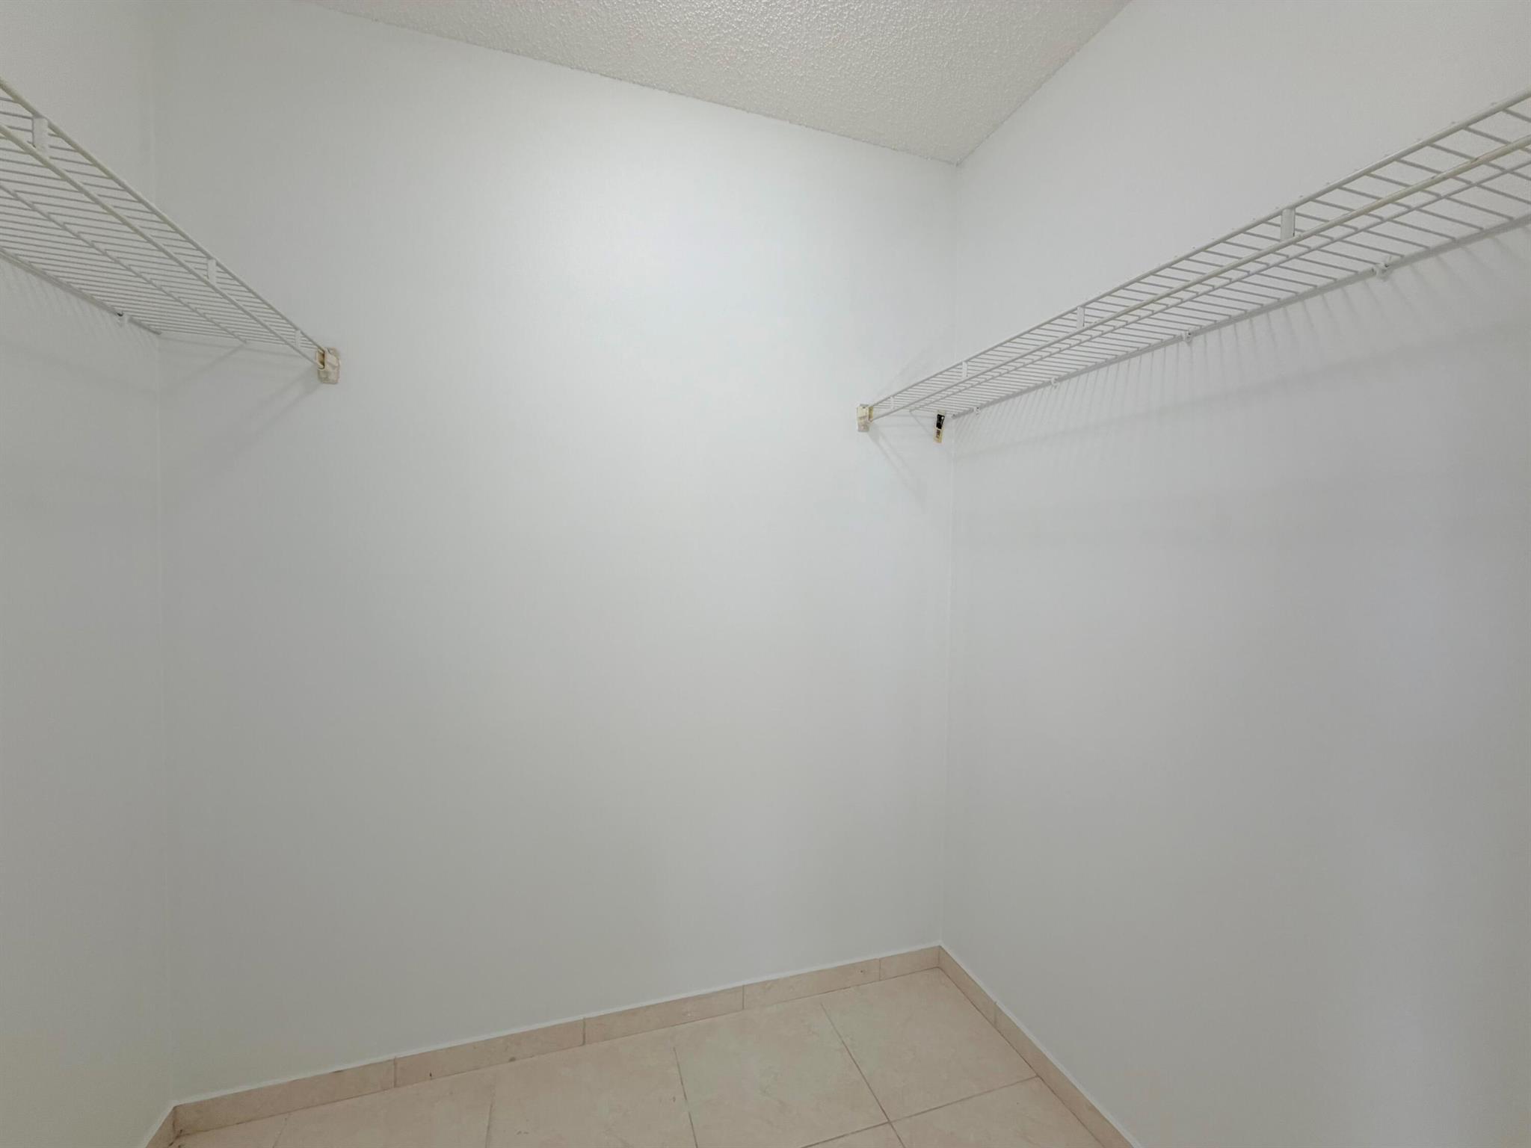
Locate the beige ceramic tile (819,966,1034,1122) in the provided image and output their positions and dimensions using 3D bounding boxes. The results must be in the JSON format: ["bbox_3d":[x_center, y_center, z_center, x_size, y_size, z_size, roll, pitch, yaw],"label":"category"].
[{"bbox_3d":[0.408,1.231,1.657,0.417,0.010,0.422,0,2,-18],"label":"beige ceramic tile"}]

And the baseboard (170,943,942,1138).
[{"bbox_3d":[-0.363,1.179,1.630,1.901,0.071,0.014,0,2,-18],"label":"baseboard"}]

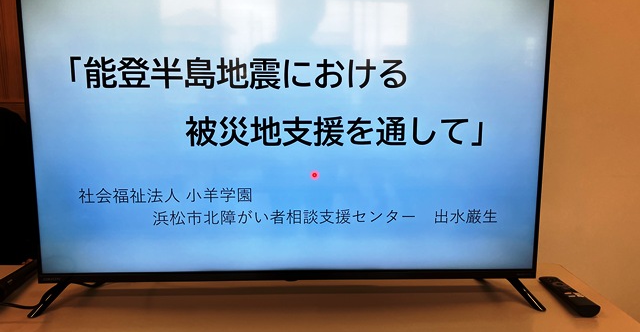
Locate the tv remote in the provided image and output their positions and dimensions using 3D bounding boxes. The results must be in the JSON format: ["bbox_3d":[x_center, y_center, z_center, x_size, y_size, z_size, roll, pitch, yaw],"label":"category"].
[{"bbox_3d":[0.493,0.258,1.034,0.043,0.021,0.163,0,8,-2],"label":"tv remote"}]

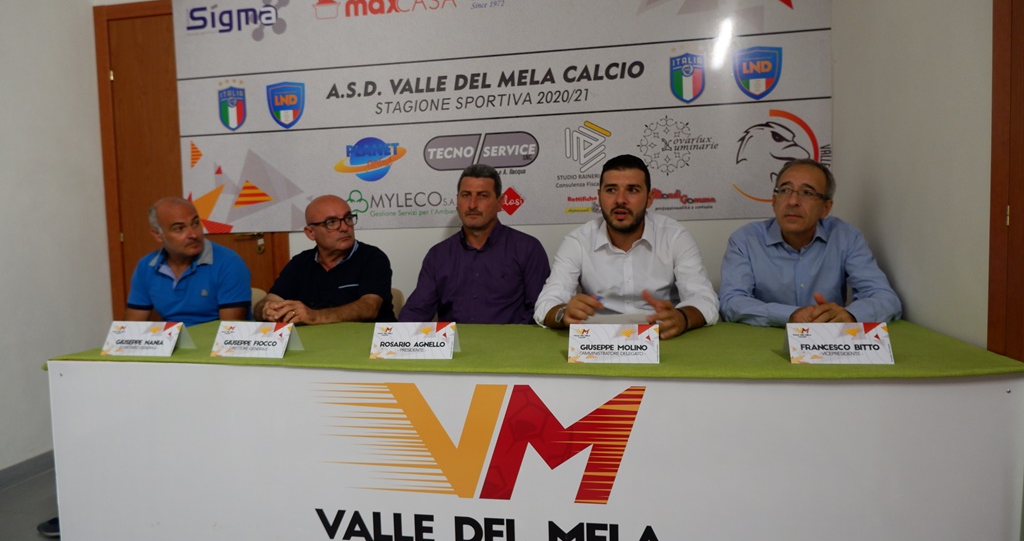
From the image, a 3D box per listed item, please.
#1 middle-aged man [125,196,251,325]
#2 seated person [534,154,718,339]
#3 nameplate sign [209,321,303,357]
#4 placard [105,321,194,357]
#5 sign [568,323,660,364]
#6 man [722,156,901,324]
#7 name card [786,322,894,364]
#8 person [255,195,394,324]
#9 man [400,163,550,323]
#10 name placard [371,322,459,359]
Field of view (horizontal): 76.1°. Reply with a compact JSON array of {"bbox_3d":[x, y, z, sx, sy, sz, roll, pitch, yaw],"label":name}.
[{"bbox_3d":[-1.259,0.334,2.483,0.540,1.215,0.760,-2,3,2],"label":"middle-aged man"},{"bbox_3d":[0.363,0.282,2.071,0.560,1.275,0.800,-1,4,10],"label":"seated person"},{"bbox_3d":[-0.685,0.182,1.764,0.210,0.083,0.110,-1,4,11],"label":"nameplate sign"},{"bbox_3d":[-1.017,0.188,1.834,0.210,0.083,0.110,-1,4,9],"label":"placard"},{"bbox_3d":[0.243,0.169,1.555,0.210,0.083,0.110,-1,4,12],"label":"sign"},{"bbox_3d":[0.910,0.274,2.035,0.540,1.265,0.780,-1,4,16],"label":"man"},{"bbox_3d":[0.731,0.159,1.478,0.210,0.083,0.110,-1,4,11],"label":"name card"},{"bbox_3d":[-0.715,0.320,2.458,0.560,1.215,0.760,-2,3,0],"label":"person"},{"bbox_3d":[-0.144,0.273,2.303,0.550,1.295,0.780,-1,4,8],"label":"man"},{"bbox_3d":[-0.244,0.175,1.674,0.210,0.083,0.110,-1,4,8],"label":"name placard"}]

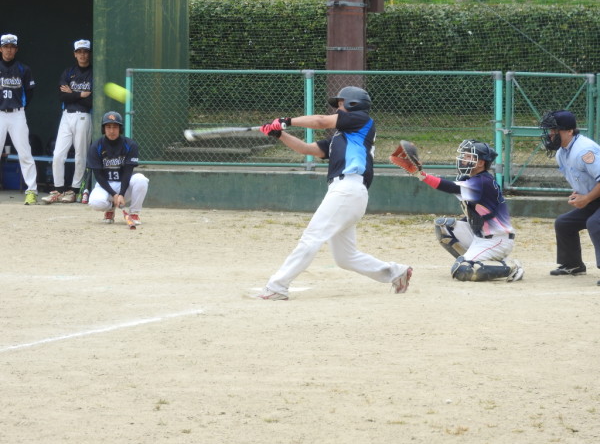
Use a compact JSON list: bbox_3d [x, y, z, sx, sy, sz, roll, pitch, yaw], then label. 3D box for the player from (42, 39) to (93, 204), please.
[{"bbox_3d":[-2.474,-1.078,37.286,0.570,1.757,0.420,0,4,5],"label":"player"}]

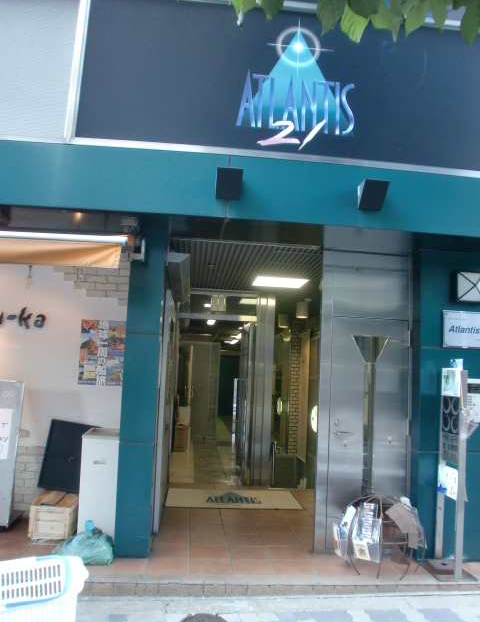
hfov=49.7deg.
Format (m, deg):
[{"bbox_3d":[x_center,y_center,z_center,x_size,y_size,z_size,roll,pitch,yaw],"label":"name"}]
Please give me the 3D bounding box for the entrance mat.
[{"bbox_3d":[-0.075,2.050,5.672,1.430,0.012,0.850,3,-6,-5],"label":"entrance mat"}]

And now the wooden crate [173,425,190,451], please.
[{"bbox_3d":[-0.989,2.137,8.768,0.200,0.420,0.420,2,-6,3],"label":"wooden crate"}]

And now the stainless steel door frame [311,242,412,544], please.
[{"bbox_3d":[1.034,0.741,4.387,0.777,2.490,0.140,3,-5,-5],"label":"stainless steel door frame"}]

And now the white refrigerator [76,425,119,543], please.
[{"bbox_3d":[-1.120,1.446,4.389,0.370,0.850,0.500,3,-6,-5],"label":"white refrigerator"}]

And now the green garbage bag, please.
[{"bbox_3d":[-1.169,1.741,3.897,0.460,0.230,0.290,3,-5,-5],"label":"green garbage bag"}]

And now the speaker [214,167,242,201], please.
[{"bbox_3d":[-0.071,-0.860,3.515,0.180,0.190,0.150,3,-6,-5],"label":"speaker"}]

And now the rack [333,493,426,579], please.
[{"bbox_3d":[1.081,1.695,3.971,0.680,0.520,0.660,3,-5,-5],"label":"rack"}]

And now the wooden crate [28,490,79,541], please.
[{"bbox_3d":[-1.538,1.703,4.365,0.320,0.270,0.500,3,-6,-5],"label":"wooden crate"}]

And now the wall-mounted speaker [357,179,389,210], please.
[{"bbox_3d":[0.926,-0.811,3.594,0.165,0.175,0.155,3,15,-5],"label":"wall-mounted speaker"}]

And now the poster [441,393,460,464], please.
[{"bbox_3d":[1.653,0.931,4.071,0.020,0.500,0.380,2,-5,3],"label":"poster"}]

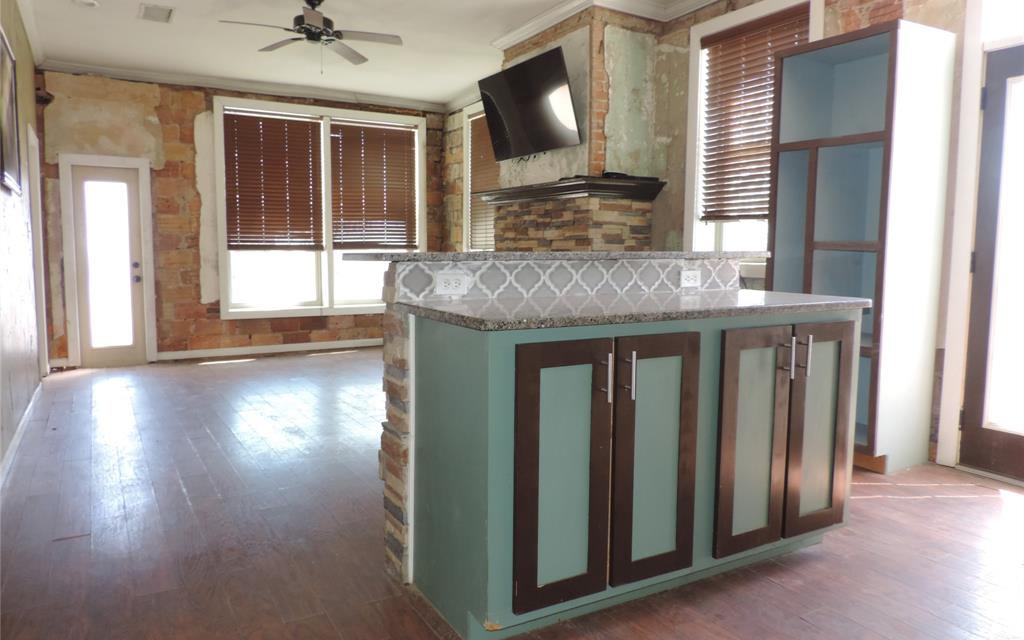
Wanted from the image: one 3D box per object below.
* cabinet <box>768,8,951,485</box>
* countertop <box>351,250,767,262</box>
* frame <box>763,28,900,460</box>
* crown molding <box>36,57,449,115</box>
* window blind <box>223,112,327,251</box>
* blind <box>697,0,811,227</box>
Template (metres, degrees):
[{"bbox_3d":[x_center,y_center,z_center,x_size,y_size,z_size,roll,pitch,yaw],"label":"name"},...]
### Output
[{"bbox_3d":[1.819,-0.350,3.820,0.482,2.182,0.707,-3,7,-30],"label":"cabinet"},{"bbox_3d":[0.250,-0.258,2.864,1.747,0.030,0.448,-3,7,-29],"label":"countertop"},{"bbox_3d":[1.631,-0.393,3.706,0.045,2.075,0.707,-3,7,-30],"label":"frame"},{"bbox_3d":[-2.586,-2.475,7.650,4.206,0.109,0.090,-3,7,-30],"label":"crown molding"},{"bbox_3d":[-2.605,-1.517,7.827,1.038,1.466,0.060,-3,7,-30],"label":"window blind"},{"bbox_3d":[1.600,-1.327,4.767,0.060,1.299,0.902,-3,7,-30],"label":"blind"}]

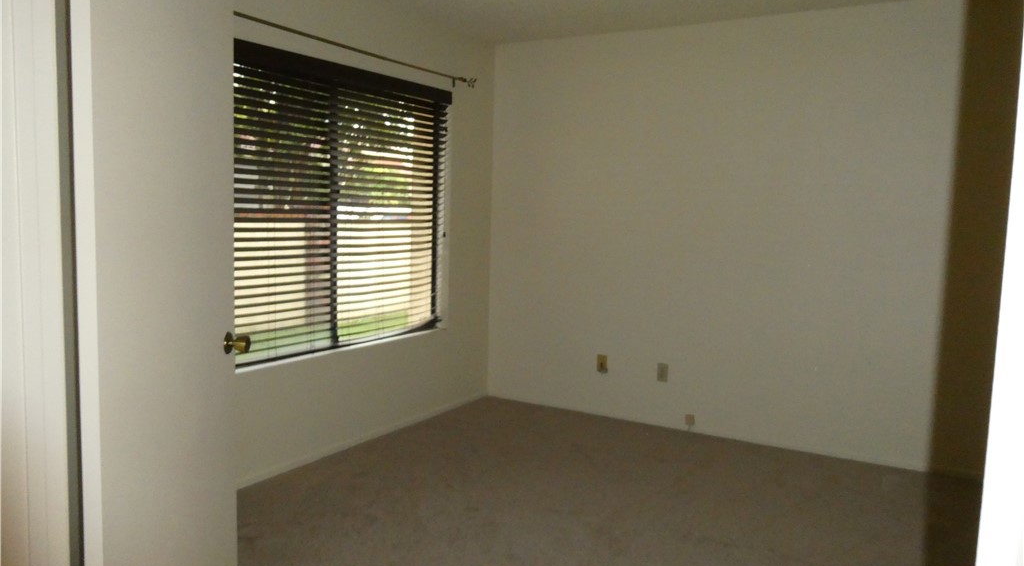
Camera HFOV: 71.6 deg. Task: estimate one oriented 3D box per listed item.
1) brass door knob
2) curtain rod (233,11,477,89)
[{"bbox_3d":[-0.798,0.177,2.080,0.062,0.065,0.065,1,5,-2],"label":"brass door knob"},{"bbox_3d":[-0.790,-1.183,3.631,0.090,0.080,2.200,5,6,30],"label":"curtain rod"}]

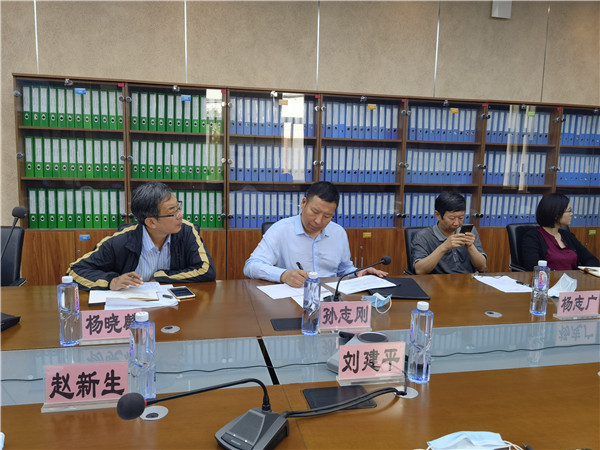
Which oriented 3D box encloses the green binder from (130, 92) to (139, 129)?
[{"bbox_3d":[-1.377,-0.938,3.960,0.060,0.315,0.280,0,7,-12],"label":"green binder"}]

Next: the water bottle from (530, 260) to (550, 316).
[{"bbox_3d":[1.027,0.265,1.997,0.063,0.230,0.063,0,7,-12],"label":"water bottle"}]

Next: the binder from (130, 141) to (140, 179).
[{"bbox_3d":[-1.397,-0.560,4.039,0.059,0.317,0.280,0,7,-11],"label":"binder"}]

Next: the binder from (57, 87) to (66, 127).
[{"bbox_3d":[-1.936,-0.954,3.884,0.059,0.317,0.280,0,7,-11],"label":"binder"}]

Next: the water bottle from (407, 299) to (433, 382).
[{"bbox_3d":[0.356,0.343,1.379,0.064,0.233,0.064,0,7,-12],"label":"water bottle"}]

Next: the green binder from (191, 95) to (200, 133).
[{"bbox_3d":[-0.907,-0.956,4.090,0.059,0.317,0.280,0,7,-11],"label":"green binder"}]

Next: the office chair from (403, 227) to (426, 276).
[{"bbox_3d":[1.080,0.538,3.250,0.580,0.970,0.620,-1,7,-15],"label":"office chair"}]

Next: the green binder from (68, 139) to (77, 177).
[{"bbox_3d":[-1.857,-0.555,3.908,0.060,0.315,0.280,0,7,-12],"label":"green binder"}]

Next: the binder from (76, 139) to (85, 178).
[{"bbox_3d":[-1.813,-0.559,3.956,0.059,0.317,0.280,0,7,-11],"label":"binder"}]

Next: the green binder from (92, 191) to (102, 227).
[{"bbox_3d":[-1.700,-0.146,3.992,0.060,0.315,0.280,0,7,-12],"label":"green binder"}]

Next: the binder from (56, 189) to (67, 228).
[{"bbox_3d":[-1.966,-0.148,3.938,0.056,0.315,0.285,0,7,-12],"label":"binder"}]

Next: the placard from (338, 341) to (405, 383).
[{"bbox_3d":[0.208,0.398,1.347,0.200,0.110,0.040,0,7,-11],"label":"placard"}]

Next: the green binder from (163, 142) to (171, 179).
[{"bbox_3d":[-1.142,-0.554,4.074,0.060,0.318,0.285,0,7,-12],"label":"green binder"}]

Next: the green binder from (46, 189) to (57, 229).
[{"bbox_3d":[-2.052,-0.146,3.958,0.059,0.317,0.280,0,7,-11],"label":"green binder"}]

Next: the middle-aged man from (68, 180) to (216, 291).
[{"bbox_3d":[-0.813,0.406,2.404,0.730,1.270,0.680,-1,7,-18],"label":"middle-aged man"}]

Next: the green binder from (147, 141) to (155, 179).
[{"bbox_3d":[-1.269,-0.554,4.048,0.060,0.318,0.285,0,7,-12],"label":"green binder"}]

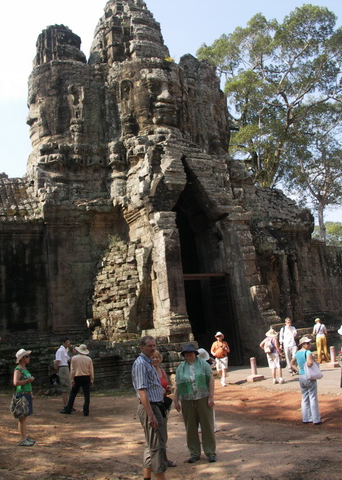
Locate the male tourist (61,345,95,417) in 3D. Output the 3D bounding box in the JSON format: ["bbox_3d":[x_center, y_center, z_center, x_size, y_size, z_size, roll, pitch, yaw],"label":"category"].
[{"bbox_3d":[-2.174,3.280,12.100,0.680,1.646,0.450,-2,-10,-7],"label":"male tourist"}]

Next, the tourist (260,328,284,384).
[{"bbox_3d":[2.990,3.450,15.400,0.600,1.674,0.450,-9,-11,30],"label":"tourist"}]

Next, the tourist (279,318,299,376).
[{"bbox_3d":[3.709,3.356,16.200,0.520,1.784,0.380,-3,-10,-10],"label":"tourist"}]

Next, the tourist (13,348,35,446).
[{"bbox_3d":[-2.576,2.755,9.100,0.400,1.667,0.480,-7,-10,15],"label":"tourist"}]

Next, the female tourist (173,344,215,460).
[{"bbox_3d":[0.335,2.307,7.400,0.600,1.657,0.360,-6,-10,5],"label":"female tourist"}]

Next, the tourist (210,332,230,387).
[{"bbox_3d":[1.539,3.701,16.100,0.580,1.657,0.460,-4,-10,3],"label":"tourist"}]

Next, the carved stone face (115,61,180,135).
[{"bbox_3d":[-1.153,-6.809,25.000,2.800,3.100,1.700,1,-11,-30],"label":"carved stone face"}]

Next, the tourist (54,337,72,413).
[{"bbox_3d":[-2.554,3.191,12.300,0.550,1.722,0.520,-3,-10,-3],"label":"tourist"}]

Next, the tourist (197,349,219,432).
[{"bbox_3d":[0.727,2.868,9.900,0.550,1.556,0.520,-2,-10,-6],"label":"tourist"}]

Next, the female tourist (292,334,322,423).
[{"bbox_3d":[2.574,2.653,9.800,0.560,1.609,0.440,-11,-12,39],"label":"female tourist"}]

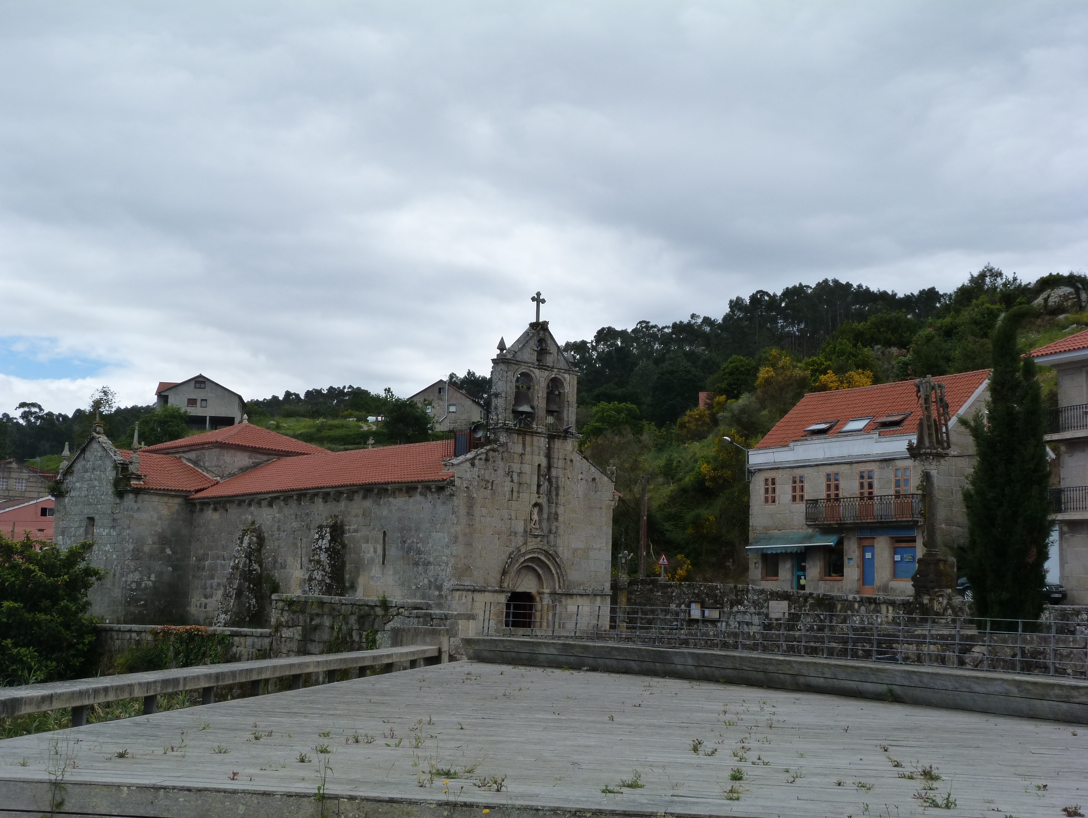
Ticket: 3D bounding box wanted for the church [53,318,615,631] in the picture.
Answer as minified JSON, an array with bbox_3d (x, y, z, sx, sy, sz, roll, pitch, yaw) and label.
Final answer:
[{"bbox_3d":[-11.072,4.161,71.985,30.600,13.700,16.900,-6,-10,44],"label":"church"}]

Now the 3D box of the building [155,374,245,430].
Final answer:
[{"bbox_3d":[-47.577,0.120,202.951,11.600,8.500,11.000,3,-8,-8],"label":"building"}]

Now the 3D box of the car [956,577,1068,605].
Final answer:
[{"bbox_3d":[18.689,7.003,58.092,1.780,1.430,4.700,6,-9,-30],"label":"car"}]

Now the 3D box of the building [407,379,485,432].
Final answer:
[{"bbox_3d":[-14.235,0.406,218.925,10.200,8.100,11.000,1,-8,8],"label":"building"}]

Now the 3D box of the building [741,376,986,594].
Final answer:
[{"bbox_3d":[16.306,3.728,68.132,8.179,10.046,11.927,6,-9,-32],"label":"building"}]

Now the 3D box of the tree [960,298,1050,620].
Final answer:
[{"bbox_3d":[12.649,1.701,39.569,2.450,8.782,2.450,-1,-8,18],"label":"tree"}]

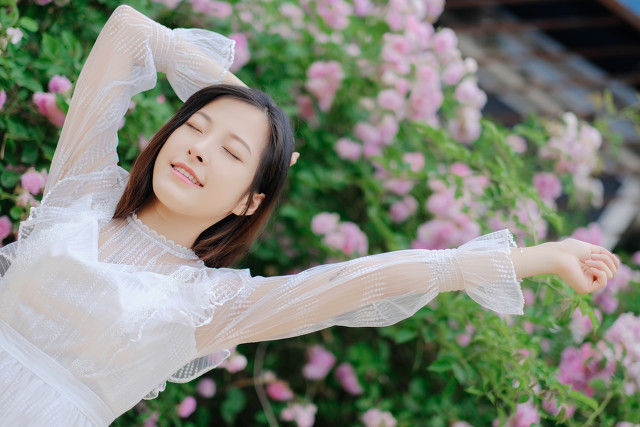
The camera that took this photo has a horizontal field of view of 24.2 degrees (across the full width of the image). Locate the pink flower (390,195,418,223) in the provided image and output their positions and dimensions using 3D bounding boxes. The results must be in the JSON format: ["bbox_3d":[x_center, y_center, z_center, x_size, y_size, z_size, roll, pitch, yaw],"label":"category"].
[{"bbox_3d":[0.158,-0.007,2.800,0.041,0.054,0.041,33,-1,3],"label":"pink flower"}]

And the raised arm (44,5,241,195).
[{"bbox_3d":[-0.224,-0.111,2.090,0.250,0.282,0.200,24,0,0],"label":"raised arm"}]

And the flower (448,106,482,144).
[{"bbox_3d":[0.297,-0.180,3.050,0.069,0.076,0.062,31,-3,3],"label":"flower"}]

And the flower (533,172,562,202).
[{"bbox_3d":[0.457,-0.052,3.000,0.058,0.058,0.047,30,-3,7],"label":"flower"}]

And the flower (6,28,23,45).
[{"bbox_3d":[-0.491,-0.284,2.400,0.026,0.026,0.021,33,-1,0],"label":"flower"}]

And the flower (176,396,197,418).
[{"bbox_3d":[-0.217,0.316,2.429,0.029,0.037,0.029,32,0,-7],"label":"flower"}]

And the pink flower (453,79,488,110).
[{"bbox_3d":[0.290,-0.230,2.880,0.064,0.054,0.052,33,-1,8],"label":"pink flower"}]

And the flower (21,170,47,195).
[{"bbox_3d":[-0.457,-0.049,2.380,0.040,0.038,0.035,33,-1,5],"label":"flower"}]

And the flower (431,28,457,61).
[{"bbox_3d":[0.238,-0.326,2.880,0.052,0.056,0.050,33,-1,10],"label":"flower"}]

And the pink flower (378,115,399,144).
[{"bbox_3d":[0.140,-0.172,3.050,0.047,0.059,0.045,31,-3,1],"label":"pink flower"}]

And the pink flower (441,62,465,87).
[{"bbox_3d":[0.273,-0.286,3.050,0.047,0.053,0.043,31,-3,2],"label":"pink flower"}]

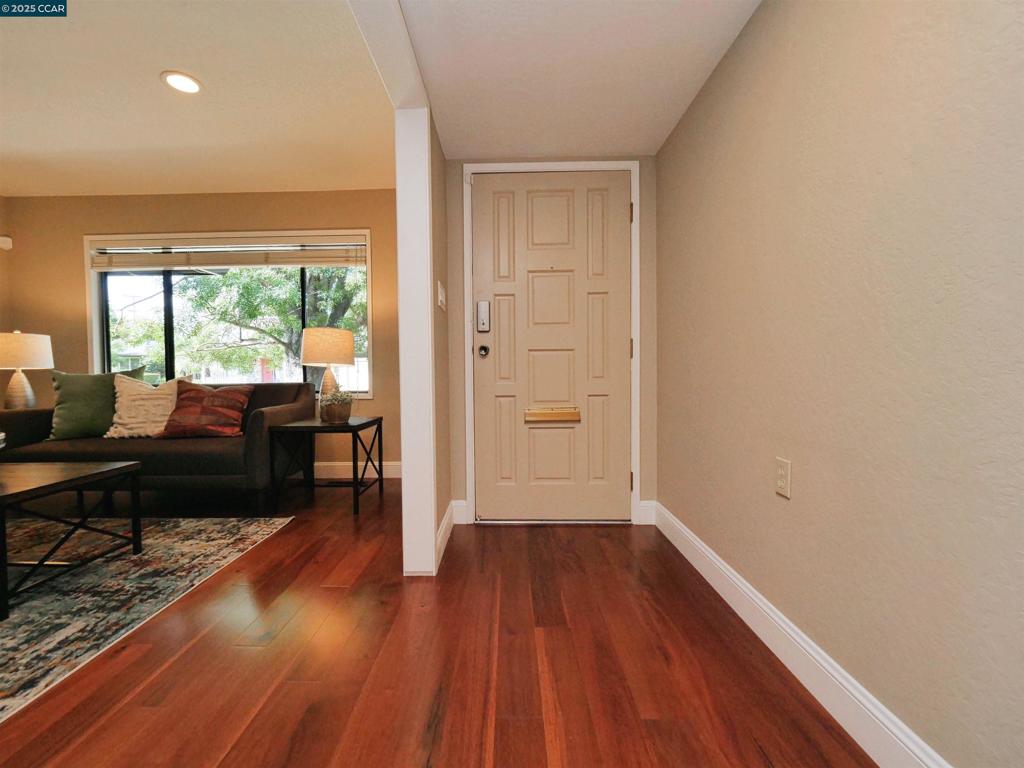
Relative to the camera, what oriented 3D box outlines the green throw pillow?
[{"bbox_3d":[-3.046,0.138,3.056,0.542,0.501,0.161,-1,-13,-27],"label":"green throw pillow"}]

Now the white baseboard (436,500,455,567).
[{"bbox_3d":[-0.348,0.771,2.158,0.018,0.139,0.552,-1,2,0],"label":"white baseboard"}]

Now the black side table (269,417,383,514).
[{"bbox_3d":[-1.246,0.545,2.843,0.562,0.568,0.476,-1,2,0],"label":"black side table"}]

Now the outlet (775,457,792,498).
[{"bbox_3d":[0.842,0.293,1.288,0.008,0.115,0.071,-1,2,0],"label":"outlet"}]

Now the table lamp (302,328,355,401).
[{"bbox_3d":[-1.304,-0.064,2.945,0.358,0.652,0.358,-1,2,0],"label":"table lamp"}]

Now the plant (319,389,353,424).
[{"bbox_3d":[-1.186,0.146,2.790,0.217,0.239,0.215,-1,2,0],"label":"plant"}]

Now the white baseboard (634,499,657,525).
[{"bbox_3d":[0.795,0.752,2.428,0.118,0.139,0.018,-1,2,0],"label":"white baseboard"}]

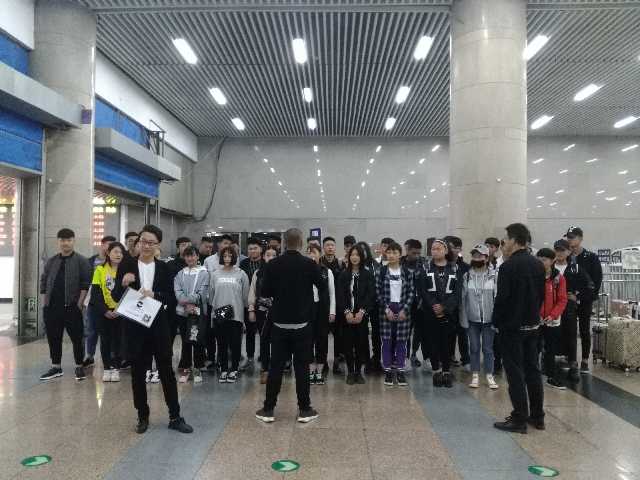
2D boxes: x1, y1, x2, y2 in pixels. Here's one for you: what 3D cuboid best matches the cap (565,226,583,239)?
[{"bbox_3d":[3.216,-0.089,6.580,0.180,0.140,0.250,-2,15,45],"label":"cap"}]

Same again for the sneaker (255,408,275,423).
[{"bbox_3d":[-0.497,1.565,4.722,0.105,0.110,0.280,1,-2,-27],"label":"sneaker"}]

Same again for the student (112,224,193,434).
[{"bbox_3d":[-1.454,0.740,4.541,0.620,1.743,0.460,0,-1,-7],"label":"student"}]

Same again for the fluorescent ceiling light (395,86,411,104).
[{"bbox_3d":[2.263,-3.960,14.168,0.270,0.090,1.270,0,-2,1],"label":"fluorescent ceiling light"}]

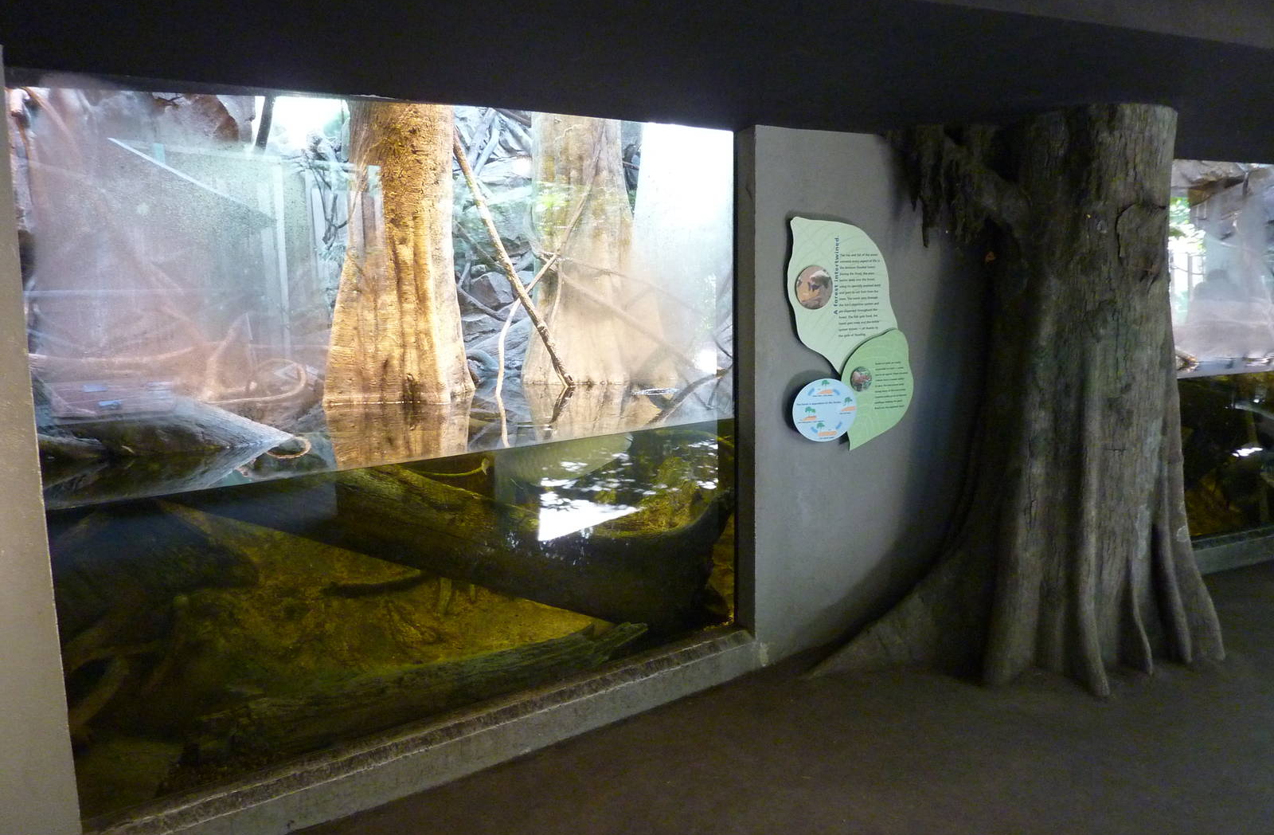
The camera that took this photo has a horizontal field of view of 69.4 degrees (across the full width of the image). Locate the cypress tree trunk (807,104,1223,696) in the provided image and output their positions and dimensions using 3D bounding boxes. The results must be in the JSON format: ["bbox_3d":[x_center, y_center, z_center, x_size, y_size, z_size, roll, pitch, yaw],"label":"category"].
[{"bbox_3d":[1.575,-0.068,3.816,1.650,2.250,0.840,-4,8,-25],"label":"cypress tree trunk"}]

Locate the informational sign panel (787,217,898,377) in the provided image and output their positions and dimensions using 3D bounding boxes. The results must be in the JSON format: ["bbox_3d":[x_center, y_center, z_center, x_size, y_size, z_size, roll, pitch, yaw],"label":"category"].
[{"bbox_3d":[0.857,-0.498,3.800,0.546,0.648,0.030,-4,8,-23],"label":"informational sign panel"}]

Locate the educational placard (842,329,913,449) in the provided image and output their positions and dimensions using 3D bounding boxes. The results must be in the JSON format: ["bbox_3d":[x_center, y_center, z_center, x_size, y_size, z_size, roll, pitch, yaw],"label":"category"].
[{"bbox_3d":[1.018,-0.118,3.892,0.375,0.516,0.030,-4,8,-23],"label":"educational placard"}]

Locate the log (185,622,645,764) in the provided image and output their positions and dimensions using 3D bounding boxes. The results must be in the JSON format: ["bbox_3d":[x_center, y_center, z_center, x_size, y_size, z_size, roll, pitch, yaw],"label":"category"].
[{"bbox_3d":[-0.707,0.979,3.415,1.680,0.210,0.230,-6,9,-33],"label":"log"}]

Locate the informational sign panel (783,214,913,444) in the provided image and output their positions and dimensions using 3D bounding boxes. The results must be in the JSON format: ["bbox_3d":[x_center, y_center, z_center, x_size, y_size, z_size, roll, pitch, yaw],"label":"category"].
[{"bbox_3d":[0.893,-0.342,3.823,0.631,0.964,0.080,-4,8,-23],"label":"informational sign panel"}]

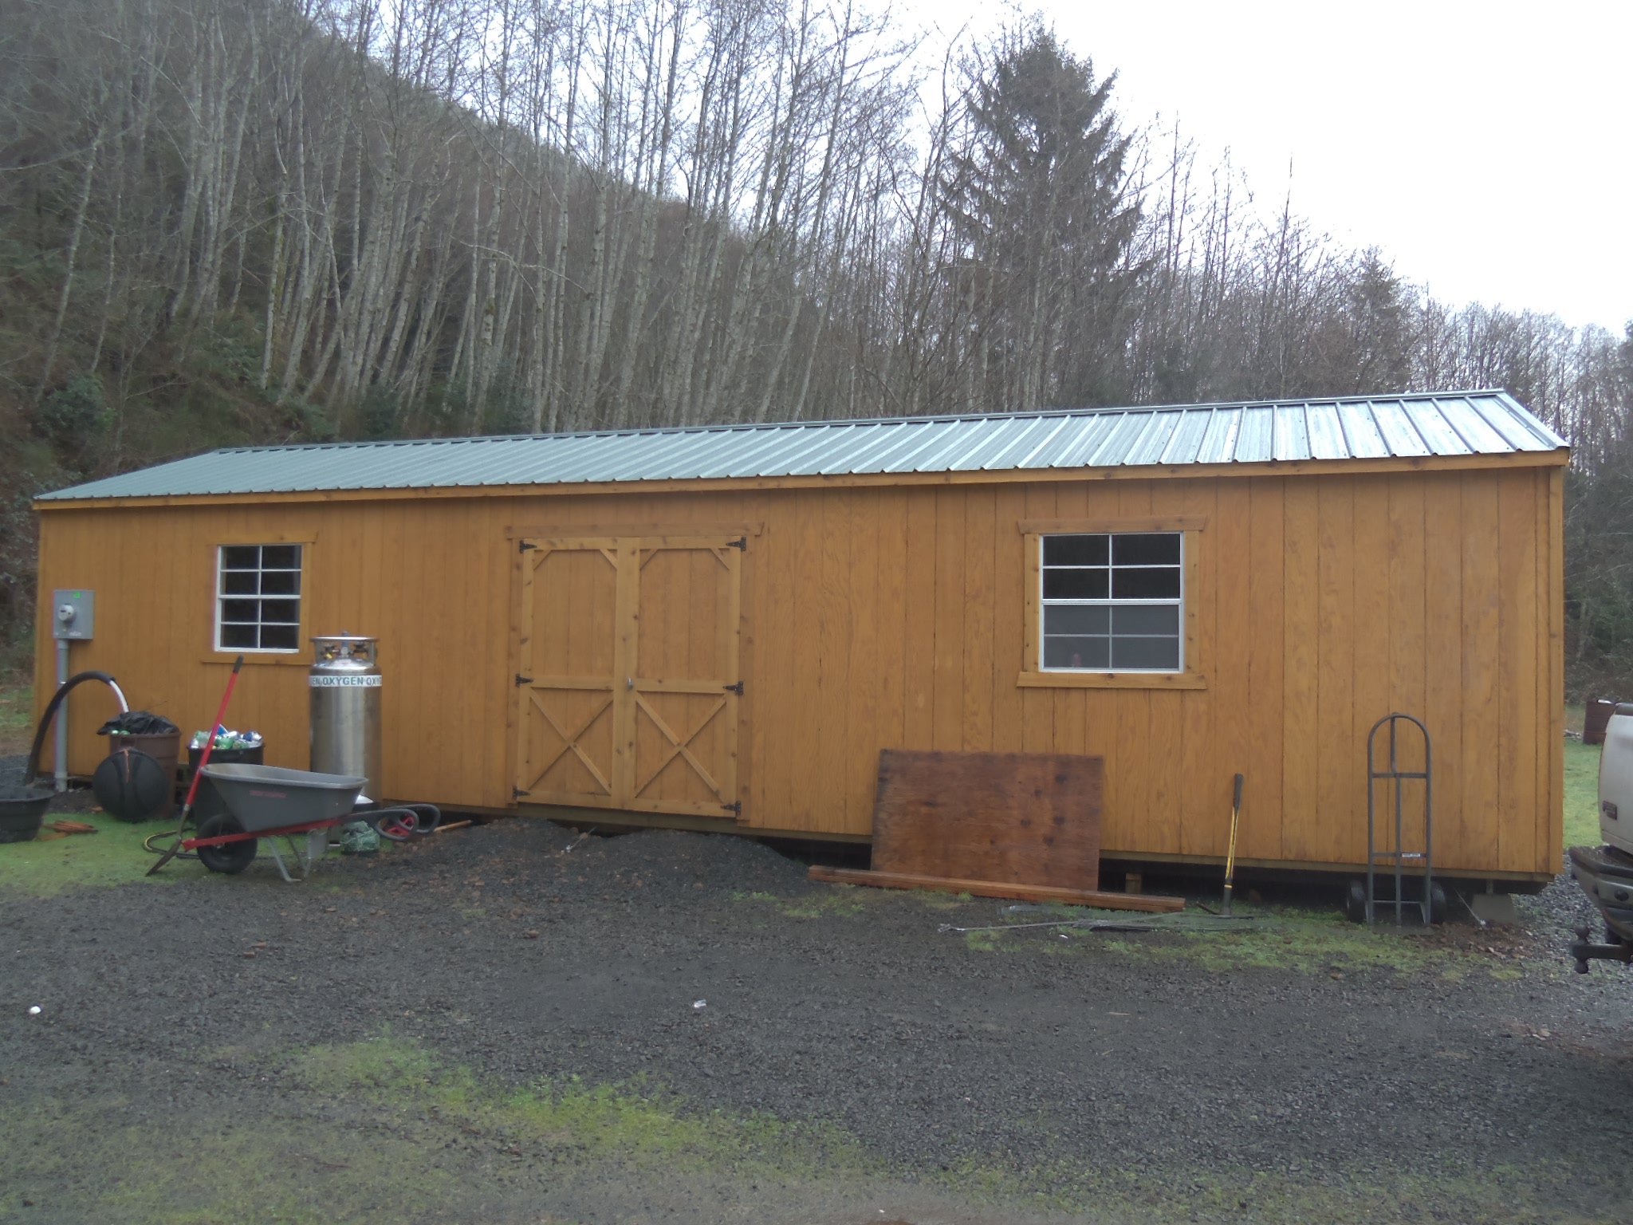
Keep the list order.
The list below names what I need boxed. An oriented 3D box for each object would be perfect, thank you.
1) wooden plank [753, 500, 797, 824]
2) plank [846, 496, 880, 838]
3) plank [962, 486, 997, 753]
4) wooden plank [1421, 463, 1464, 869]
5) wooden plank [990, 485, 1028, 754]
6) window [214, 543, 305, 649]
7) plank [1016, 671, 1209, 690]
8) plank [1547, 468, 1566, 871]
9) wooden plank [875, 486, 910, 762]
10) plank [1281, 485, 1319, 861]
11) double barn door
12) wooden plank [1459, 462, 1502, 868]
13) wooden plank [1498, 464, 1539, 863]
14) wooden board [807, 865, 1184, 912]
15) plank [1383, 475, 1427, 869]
[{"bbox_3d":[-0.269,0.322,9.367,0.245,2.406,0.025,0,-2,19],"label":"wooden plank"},{"bbox_3d":[0.322,0.322,9.053,0.205,2.370,0.022,0,-2,20],"label":"plank"},{"bbox_3d":[1.082,0.321,8.769,0.205,2.370,0.022,0,-2,20],"label":"plank"},{"bbox_3d":[3.779,0.344,7.953,0.203,2.388,0.025,0,-2,19],"label":"wooden plank"},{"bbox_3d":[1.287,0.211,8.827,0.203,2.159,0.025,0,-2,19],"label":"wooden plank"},{"bbox_3d":[-4.601,-0.119,10.906,0.910,0.890,0.080,0,-2,20],"label":"window"},{"bbox_3d":[1.908,0.447,8.585,1.215,0.107,0.025,0,-2,19],"label":"plank"},{"bbox_3d":[4.243,0.327,7.580,0.092,2.340,0.025,0,-2,20],"label":"plank"},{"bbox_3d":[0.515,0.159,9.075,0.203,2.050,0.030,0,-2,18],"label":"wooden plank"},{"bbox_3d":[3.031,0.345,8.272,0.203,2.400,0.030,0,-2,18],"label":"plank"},{"bbox_3d":[-1.405,0.444,9.743,1.820,2.020,0.060,0,-2,19],"label":"double barn door"},{"bbox_3d":[3.971,0.342,7.886,0.203,2.389,0.025,0,-2,19],"label":"wooden plank"},{"bbox_3d":[4.062,0.330,7.658,0.207,2.360,0.022,0,-2,20],"label":"wooden plank"},{"bbox_3d":[1.116,1.774,8.486,2.420,0.080,0.100,0,-2,21],"label":"wooden board"},{"bbox_3d":[3.587,0.346,8.020,0.203,2.388,0.025,0,-2,19],"label":"plank"}]

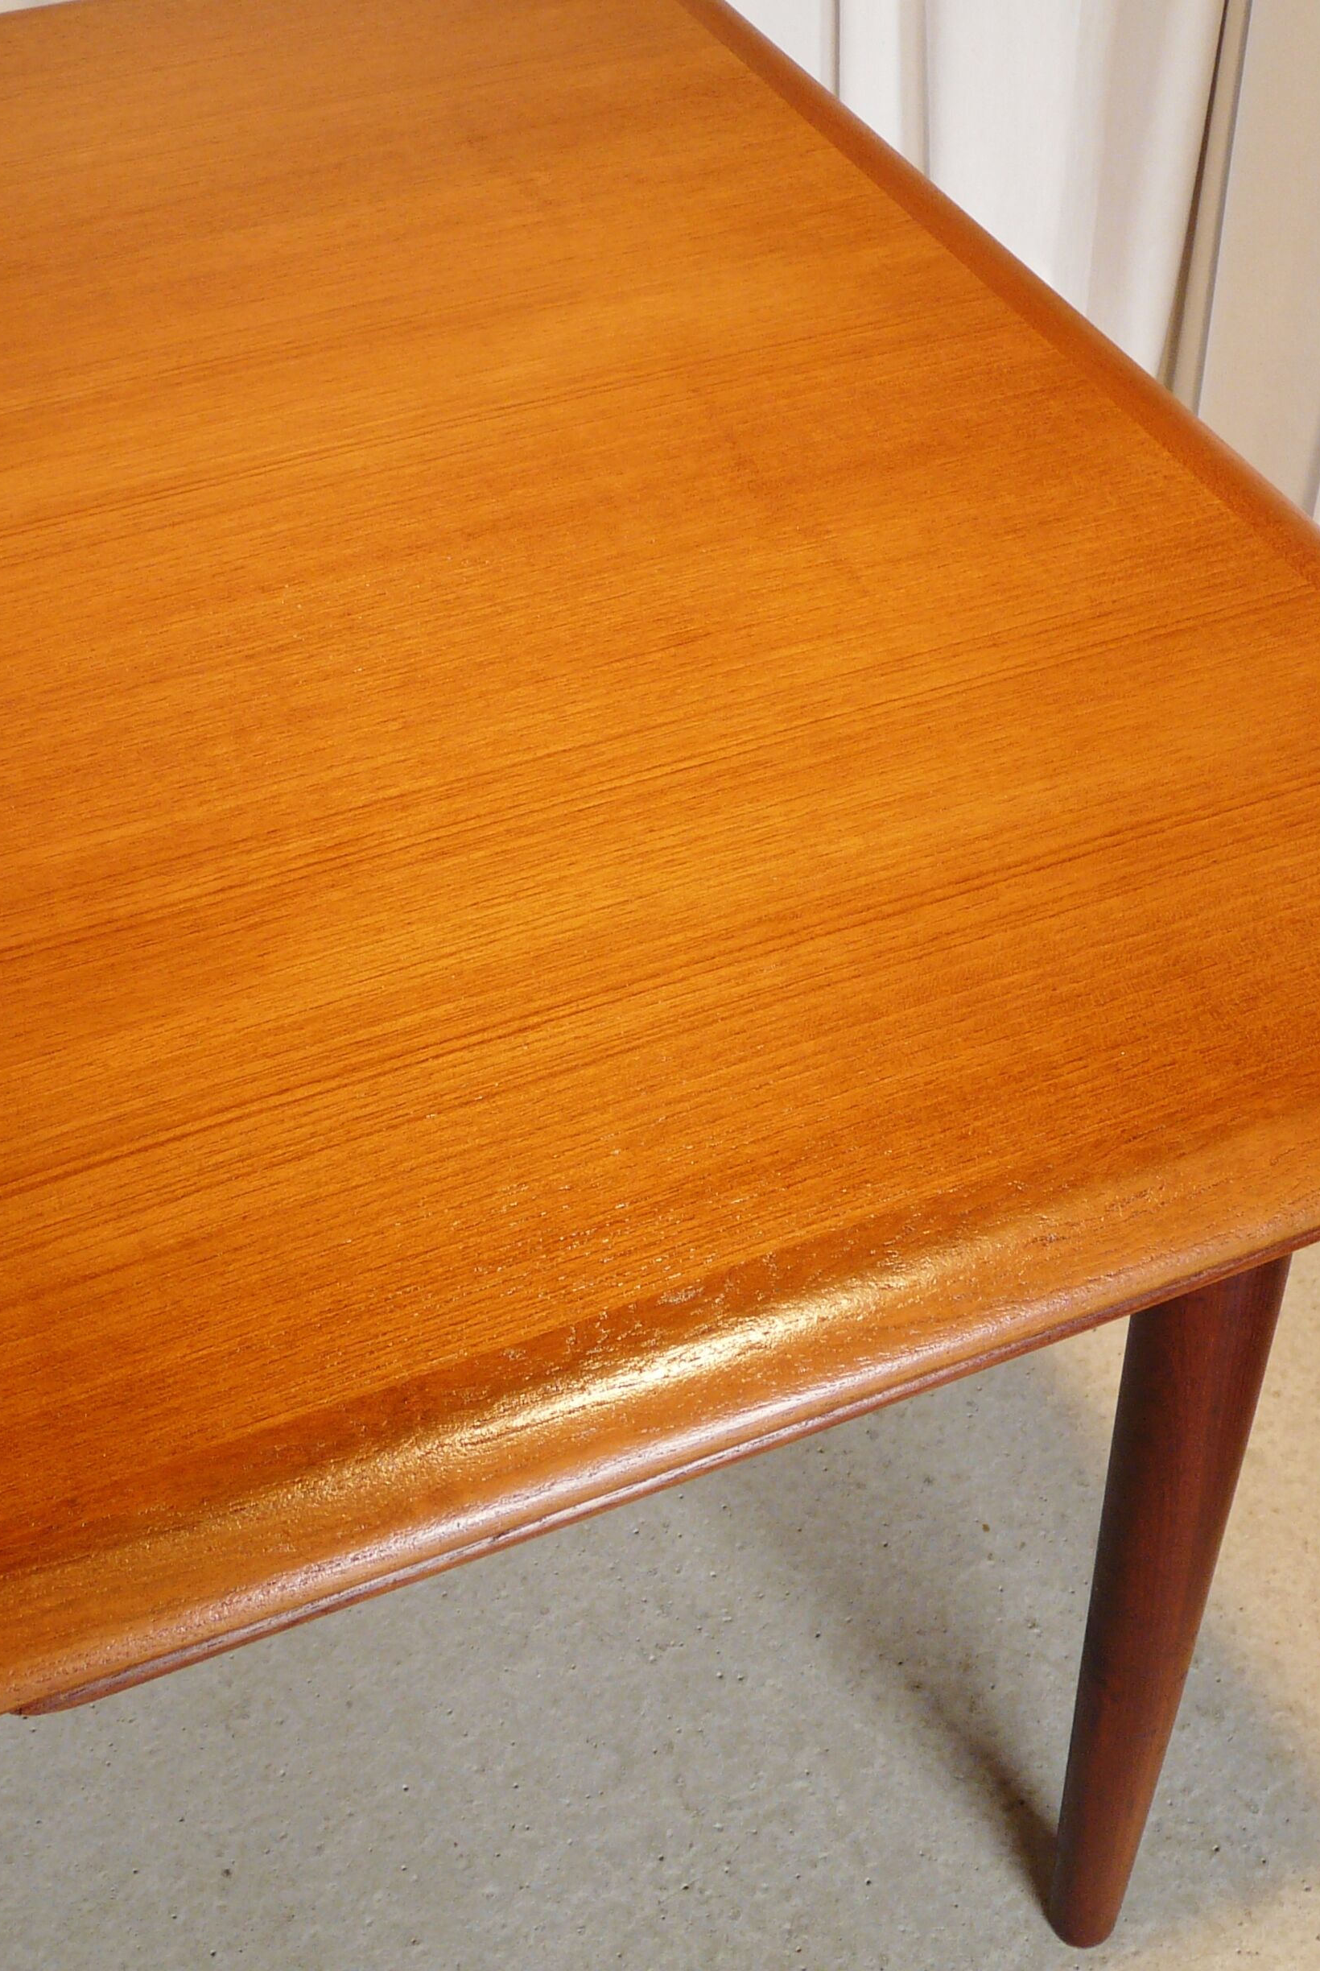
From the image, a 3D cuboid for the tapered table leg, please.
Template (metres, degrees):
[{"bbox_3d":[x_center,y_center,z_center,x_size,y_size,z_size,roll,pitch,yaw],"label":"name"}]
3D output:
[{"bbox_3d":[0.204,0.259,0.886,0.054,0.650,0.054,-17,46,-12],"label":"tapered table leg"}]

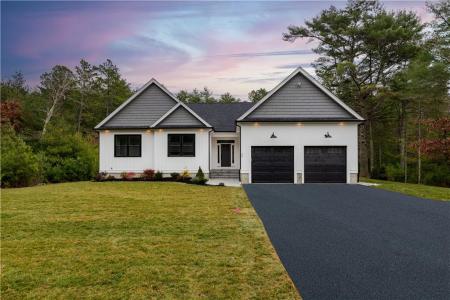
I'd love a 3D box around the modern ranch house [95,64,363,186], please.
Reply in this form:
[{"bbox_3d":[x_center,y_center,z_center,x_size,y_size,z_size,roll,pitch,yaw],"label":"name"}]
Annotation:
[{"bbox_3d":[0.050,-1.500,26.000,17.700,7.400,14.000,0,0,0],"label":"modern ranch house"}]

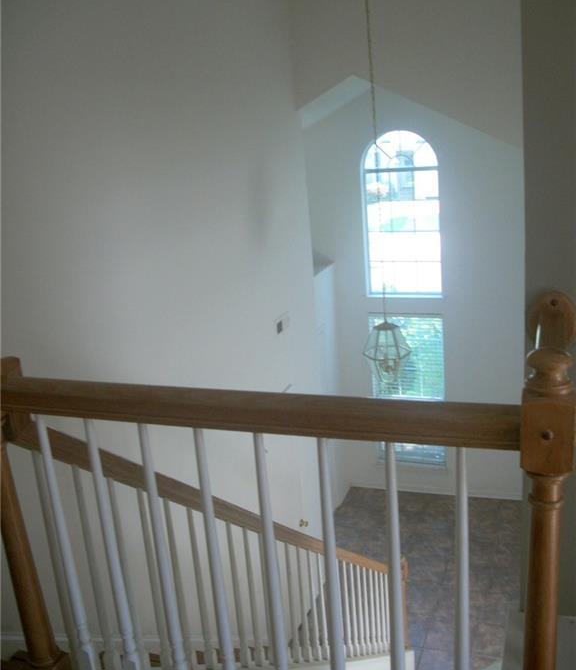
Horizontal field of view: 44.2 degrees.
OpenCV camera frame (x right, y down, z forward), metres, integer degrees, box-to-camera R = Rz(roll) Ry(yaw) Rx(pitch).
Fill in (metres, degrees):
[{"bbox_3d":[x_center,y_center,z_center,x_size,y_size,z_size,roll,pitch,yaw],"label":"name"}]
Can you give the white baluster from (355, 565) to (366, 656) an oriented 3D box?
[{"bbox_3d":[0.434,1.649,4.229,0.032,0.646,0.032,3,19,22],"label":"white baluster"}]

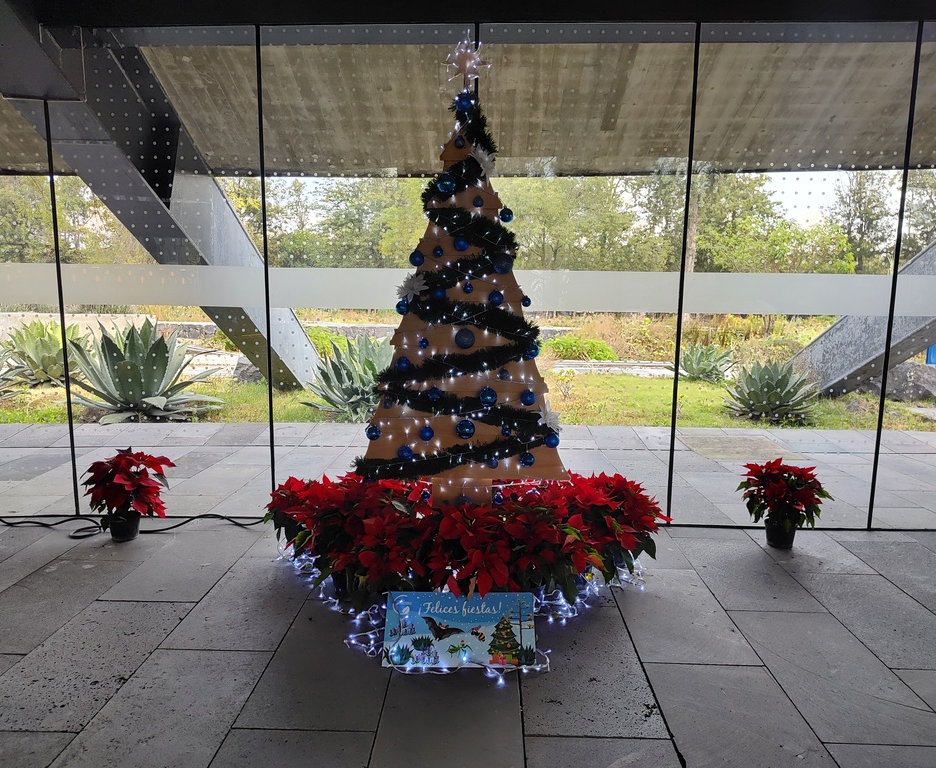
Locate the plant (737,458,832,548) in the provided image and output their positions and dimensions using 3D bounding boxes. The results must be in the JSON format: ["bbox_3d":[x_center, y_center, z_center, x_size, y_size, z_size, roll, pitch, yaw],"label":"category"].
[{"bbox_3d":[1.799,0.677,3.840,0.513,0.489,0.484,1,8,2],"label":"plant"}]

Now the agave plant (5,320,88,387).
[{"bbox_3d":[-5.862,-0.441,9.583,1.149,0.874,1.116,1,8,2],"label":"agave plant"}]

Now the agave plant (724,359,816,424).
[{"bbox_3d":[3.467,0.027,7.764,1.054,0.712,1.021,1,8,2],"label":"agave plant"}]

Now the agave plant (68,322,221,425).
[{"bbox_3d":[-3.910,-0.220,8.072,1.850,1.018,1.750,1,8,2],"label":"agave plant"}]

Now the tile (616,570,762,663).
[{"bbox_3d":[0.949,1.058,3.168,0.479,0.020,0.926,1,8,2],"label":"tile"}]

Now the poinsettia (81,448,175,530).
[{"bbox_3d":[-1.954,0.639,3.972,0.490,0.525,0.460,1,8,2],"label":"poinsettia"}]

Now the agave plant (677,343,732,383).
[{"bbox_3d":[3.745,-0.334,10.856,1.000,0.593,0.950,1,8,2],"label":"agave plant"}]

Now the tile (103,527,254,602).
[{"bbox_3d":[-1.438,0.933,3.534,0.475,0.020,0.902,1,8,2],"label":"tile"}]

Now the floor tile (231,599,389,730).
[{"bbox_3d":[-0.516,1.070,2.665,0.475,0.020,0.921,1,8,2],"label":"floor tile"}]

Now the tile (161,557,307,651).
[{"bbox_3d":[-0.976,0.997,3.135,0.475,0.020,0.912,1,8,2],"label":"tile"}]

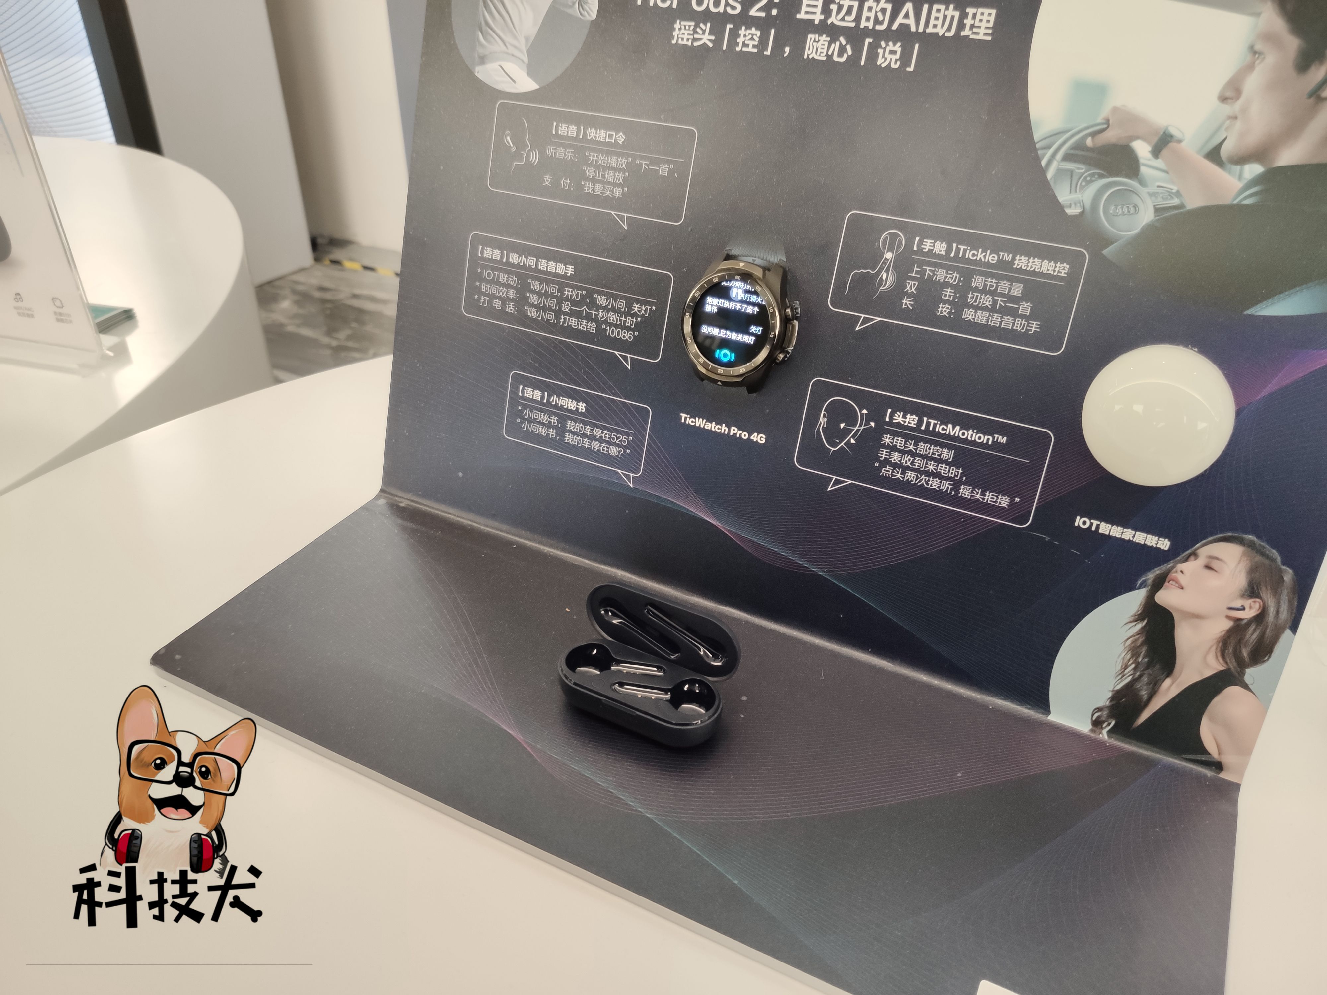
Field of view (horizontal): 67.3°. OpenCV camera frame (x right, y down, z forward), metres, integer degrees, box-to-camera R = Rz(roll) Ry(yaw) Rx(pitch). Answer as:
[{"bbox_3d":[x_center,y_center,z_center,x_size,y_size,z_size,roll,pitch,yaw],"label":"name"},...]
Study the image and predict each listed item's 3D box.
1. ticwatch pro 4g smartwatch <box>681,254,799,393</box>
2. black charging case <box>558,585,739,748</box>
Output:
[{"bbox_3d":[0.032,-0.073,0.424,0.049,0.055,0.014,17,17,22],"label":"ticwatch pro 4g smartwatch"},{"bbox_3d":[-0.007,0.066,0.397,0.070,0.045,0.038,17,37,23],"label":"black charging case"}]

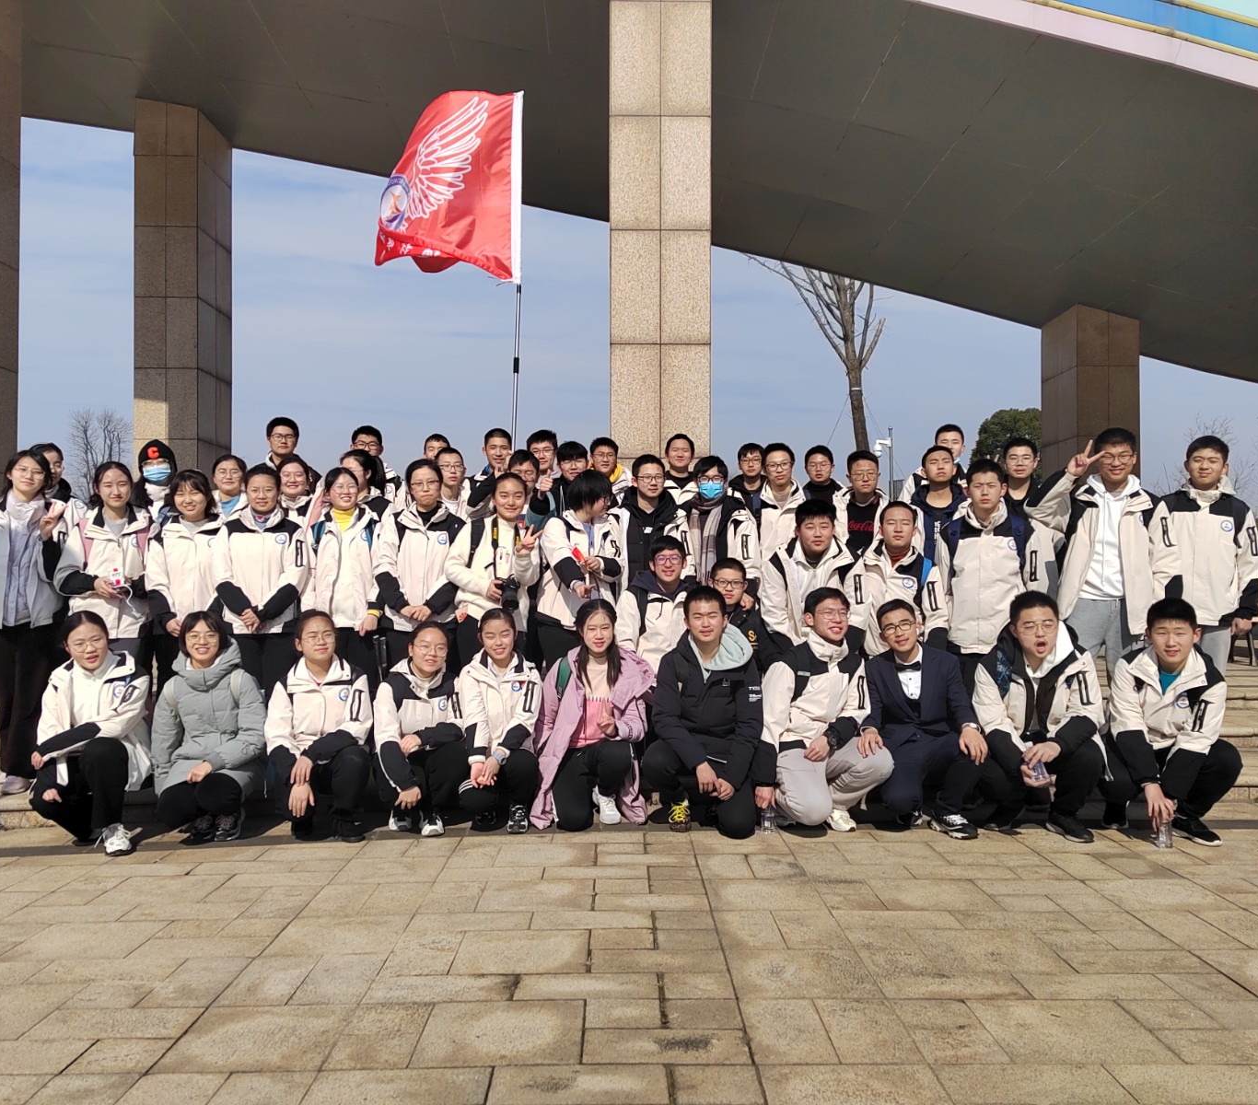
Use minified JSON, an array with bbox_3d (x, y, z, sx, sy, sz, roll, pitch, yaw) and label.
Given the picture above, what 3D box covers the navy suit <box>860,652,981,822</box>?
[{"bbox_3d":[1.320,0.804,4.500,0.540,0.790,0.600,0,-1,8],"label":"navy suit"}]

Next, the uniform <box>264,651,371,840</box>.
[{"bbox_3d":[-1.416,0.880,4.470,0.470,0.770,0.580,0,-1,-7],"label":"uniform"}]

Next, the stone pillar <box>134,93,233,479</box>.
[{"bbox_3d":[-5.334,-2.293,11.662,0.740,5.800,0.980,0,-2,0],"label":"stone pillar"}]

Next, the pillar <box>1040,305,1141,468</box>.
[{"bbox_3d":[5.720,-0.948,12.177,0.750,4.000,1.000,0,-1,0],"label":"pillar"}]

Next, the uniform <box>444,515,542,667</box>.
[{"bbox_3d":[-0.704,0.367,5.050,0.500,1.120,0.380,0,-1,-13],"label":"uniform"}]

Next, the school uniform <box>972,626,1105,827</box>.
[{"bbox_3d":[1.826,0.748,4.450,0.580,0.900,0.660,0,-1,10],"label":"school uniform"}]

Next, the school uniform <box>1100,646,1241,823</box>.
[{"bbox_3d":[2.408,0.816,4.380,0.610,0.770,0.620,-1,-1,19],"label":"school uniform"}]

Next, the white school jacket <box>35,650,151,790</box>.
[{"bbox_3d":[-2.364,0.739,4.320,0.470,0.600,0.450,0,-1,-5],"label":"white school jacket"}]

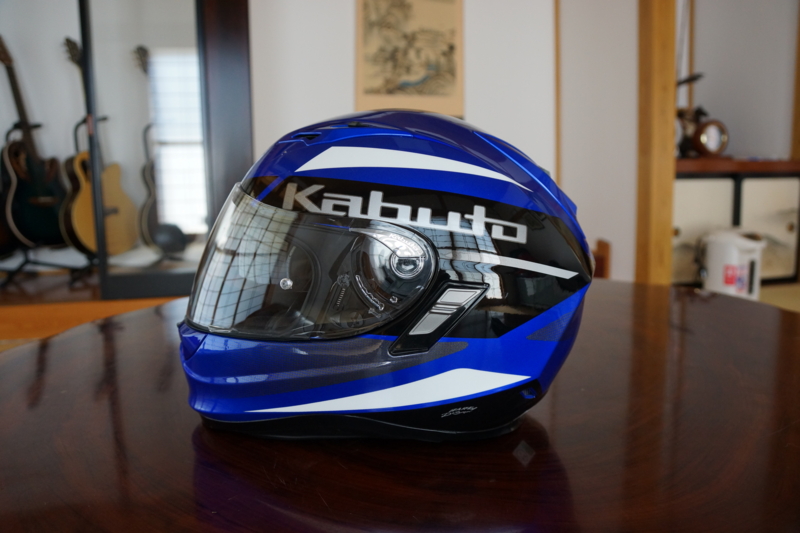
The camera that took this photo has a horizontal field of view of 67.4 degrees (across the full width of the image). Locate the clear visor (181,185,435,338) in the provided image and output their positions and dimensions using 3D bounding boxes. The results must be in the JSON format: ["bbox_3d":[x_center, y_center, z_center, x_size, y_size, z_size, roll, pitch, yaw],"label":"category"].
[{"bbox_3d":[-0.081,-0.012,0.500,0.185,0.115,0.240,-2,8,-7],"label":"clear visor"}]

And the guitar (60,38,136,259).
[{"bbox_3d":[-1.455,-0.560,2.840,0.110,1.030,0.400,-7,5,22],"label":"guitar"}]

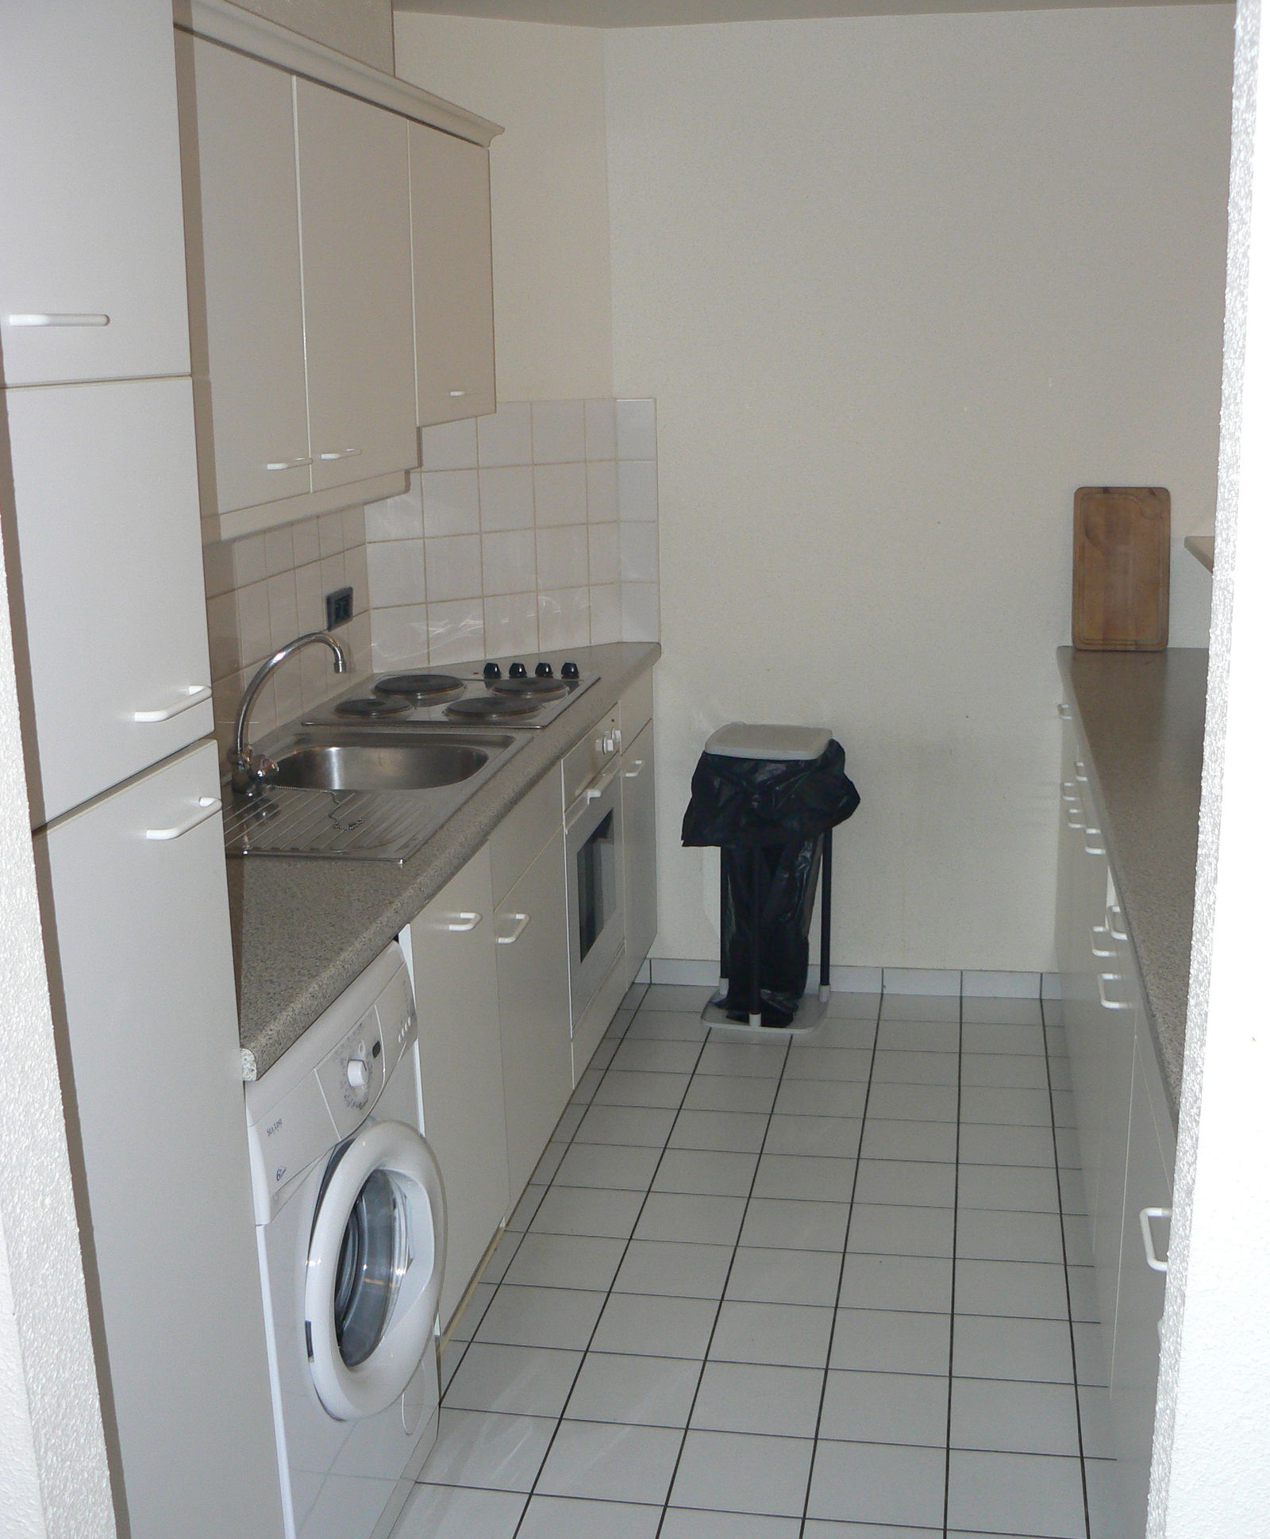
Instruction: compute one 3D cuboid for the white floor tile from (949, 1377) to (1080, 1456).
[{"bbox_3d":[0.592,1.011,2.744,0.200,0.010,0.200,1,13,11],"label":"white floor tile"}]

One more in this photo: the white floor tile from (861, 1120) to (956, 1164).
[{"bbox_3d":[0.571,0.776,3.663,0.198,0.010,0.198,1,13,11],"label":"white floor tile"}]

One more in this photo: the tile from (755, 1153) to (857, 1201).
[{"bbox_3d":[0.339,0.817,3.508,0.198,0.010,0.198,1,13,11],"label":"tile"}]

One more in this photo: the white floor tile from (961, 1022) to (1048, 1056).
[{"bbox_3d":[0.894,0.664,4.299,0.200,0.010,0.200,1,13,11],"label":"white floor tile"}]

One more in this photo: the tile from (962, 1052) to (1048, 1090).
[{"bbox_3d":[0.847,0.699,4.037,0.197,0.010,0.197,1,13,11],"label":"tile"}]

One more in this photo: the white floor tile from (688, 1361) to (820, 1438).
[{"bbox_3d":[0.197,0.999,2.789,0.197,0.010,0.197,1,13,11],"label":"white floor tile"}]

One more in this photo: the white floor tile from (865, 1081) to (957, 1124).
[{"bbox_3d":[0.622,0.751,3.946,0.200,0.010,0.200,1,13,11],"label":"white floor tile"}]

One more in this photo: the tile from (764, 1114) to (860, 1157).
[{"bbox_3d":[0.378,0.781,3.733,0.197,0.010,0.197,1,13,11],"label":"tile"}]

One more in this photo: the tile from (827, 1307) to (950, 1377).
[{"bbox_3d":[0.422,0.943,2.889,0.200,0.010,0.200,1,13,10],"label":"tile"}]

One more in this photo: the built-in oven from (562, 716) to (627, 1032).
[{"bbox_3d":[-0.356,0.198,3.966,0.550,0.595,0.595,1,13,11],"label":"built-in oven"}]

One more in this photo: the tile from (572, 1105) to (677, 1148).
[{"bbox_3d":[-0.015,0.768,3.772,0.198,0.010,0.198,1,13,11],"label":"tile"}]

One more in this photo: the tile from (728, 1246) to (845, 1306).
[{"bbox_3d":[0.269,0.912,3.166,0.197,0.010,0.197,1,13,11],"label":"tile"}]

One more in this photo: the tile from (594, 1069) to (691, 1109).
[{"bbox_3d":[0.022,0.725,3.964,0.198,0.010,0.198,1,13,11],"label":"tile"}]

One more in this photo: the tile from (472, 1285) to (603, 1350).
[{"bbox_3d":[-0.163,0.962,3.084,0.200,0.010,0.200,1,13,11],"label":"tile"}]

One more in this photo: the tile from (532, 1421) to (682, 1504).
[{"bbox_3d":[-0.035,1.018,2.579,0.198,0.010,0.198,1,13,10],"label":"tile"}]

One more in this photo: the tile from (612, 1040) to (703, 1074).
[{"bbox_3d":[0.058,0.680,4.141,0.200,0.010,0.200,1,13,10],"label":"tile"}]

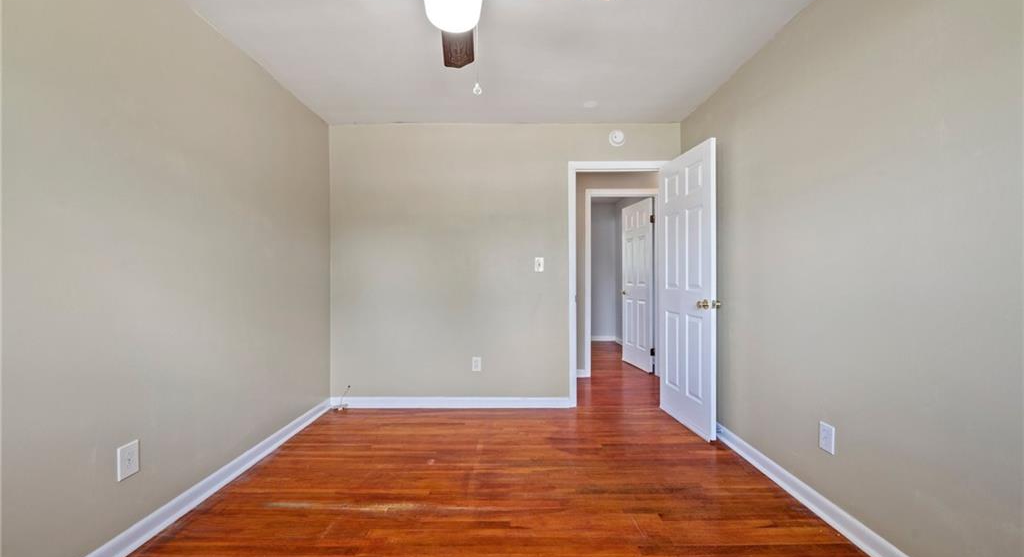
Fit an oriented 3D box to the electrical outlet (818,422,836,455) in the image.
[{"bbox_3d":[1.439,0.727,1.815,0.009,0.122,0.079,0,0,0],"label":"electrical outlet"}]

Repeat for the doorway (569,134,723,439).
[{"bbox_3d":[0.935,0.065,3.080,0.900,2.090,0.780,0,0,0],"label":"doorway"}]

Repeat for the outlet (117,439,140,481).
[{"bbox_3d":[-1.544,0.733,1.605,0.009,0.124,0.080,0,0,0],"label":"outlet"}]

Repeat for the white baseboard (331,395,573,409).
[{"bbox_3d":[-0.529,1.063,3.400,2.050,0.100,0.018,0,0,0],"label":"white baseboard"}]

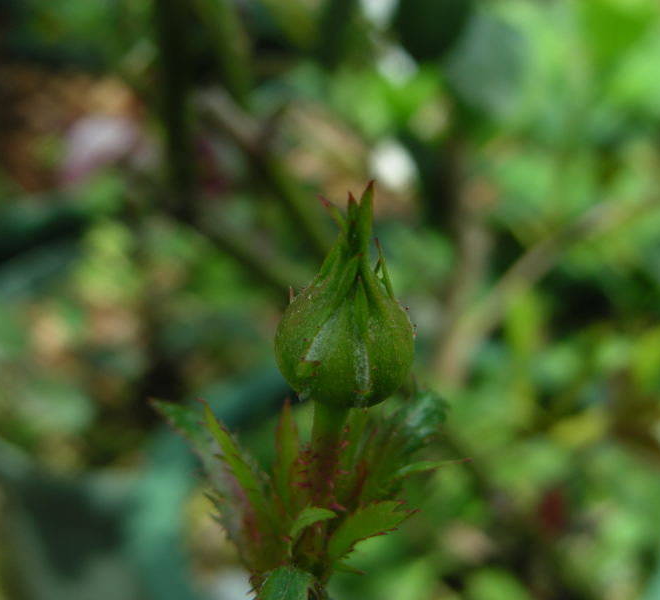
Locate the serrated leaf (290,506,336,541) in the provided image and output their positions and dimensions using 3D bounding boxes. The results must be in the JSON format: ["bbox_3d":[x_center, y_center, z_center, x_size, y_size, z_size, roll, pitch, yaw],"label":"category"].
[{"bbox_3d":[-0.002,0.027,0.150,0.006,0.004,0.003,0,19,-1],"label":"serrated leaf"}]

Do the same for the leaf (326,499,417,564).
[{"bbox_3d":[0.005,0.029,0.151,0.013,0.006,0.003,-27,-11,11],"label":"leaf"}]

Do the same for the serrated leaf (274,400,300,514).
[{"bbox_3d":[-0.005,0.020,0.154,0.004,0.015,0.002,-1,17,-2],"label":"serrated leaf"}]

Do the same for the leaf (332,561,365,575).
[{"bbox_3d":[0.002,0.034,0.154,0.004,0.002,0.002,0,19,1],"label":"leaf"}]

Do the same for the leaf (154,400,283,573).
[{"bbox_3d":[-0.014,0.024,0.155,0.009,0.025,0.005,-32,11,-9],"label":"leaf"}]

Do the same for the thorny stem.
[{"bbox_3d":[0.000,0.020,0.154,0.005,0.014,0.005,0,17,0],"label":"thorny stem"}]

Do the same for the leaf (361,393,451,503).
[{"bbox_3d":[0.009,0.019,0.158,0.009,0.016,0.005,33,9,7],"label":"leaf"}]

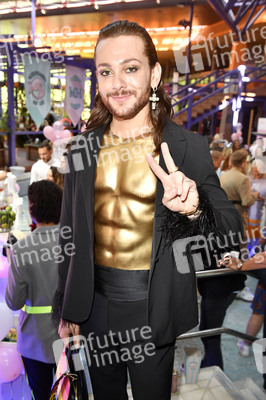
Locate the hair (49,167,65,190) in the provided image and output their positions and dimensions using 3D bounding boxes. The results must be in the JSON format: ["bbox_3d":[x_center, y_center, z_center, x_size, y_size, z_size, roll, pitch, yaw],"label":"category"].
[{"bbox_3d":[-0.688,-0.184,3.350,0.220,0.270,0.190,0,11,-15],"label":"hair"}]

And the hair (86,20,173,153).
[{"bbox_3d":[-0.009,-0.299,0.945,0.230,0.320,0.220,7,11,20],"label":"hair"}]

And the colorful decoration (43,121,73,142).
[{"bbox_3d":[-1.062,-0.964,5.000,0.420,0.310,0.360,4,11,6],"label":"colorful decoration"}]

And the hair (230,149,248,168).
[{"bbox_3d":[1.124,-0.438,3.750,0.170,0.200,0.200,13,15,42],"label":"hair"}]

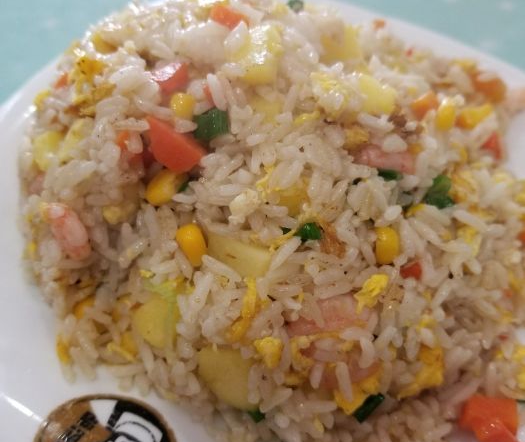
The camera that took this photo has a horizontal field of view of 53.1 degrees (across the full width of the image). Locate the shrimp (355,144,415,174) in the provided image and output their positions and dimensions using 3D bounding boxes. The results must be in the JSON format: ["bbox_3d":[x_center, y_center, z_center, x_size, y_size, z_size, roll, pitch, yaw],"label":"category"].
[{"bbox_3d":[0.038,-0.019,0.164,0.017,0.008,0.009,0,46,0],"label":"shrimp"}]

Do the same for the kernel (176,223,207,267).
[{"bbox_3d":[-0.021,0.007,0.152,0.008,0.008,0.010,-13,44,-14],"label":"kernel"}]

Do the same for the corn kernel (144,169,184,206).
[{"bbox_3d":[-0.029,-0.010,0.156,0.009,0.006,0.007,-31,54,-27],"label":"corn kernel"}]

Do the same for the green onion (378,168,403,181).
[{"bbox_3d":[0.041,-0.015,0.167,0.008,0.004,0.005,0,42,0],"label":"green onion"}]

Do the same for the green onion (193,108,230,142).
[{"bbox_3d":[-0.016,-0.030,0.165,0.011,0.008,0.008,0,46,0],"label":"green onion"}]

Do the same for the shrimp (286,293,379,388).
[{"bbox_3d":[0.020,0.033,0.147,0.025,0.014,0.022,-8,43,-8],"label":"shrimp"}]

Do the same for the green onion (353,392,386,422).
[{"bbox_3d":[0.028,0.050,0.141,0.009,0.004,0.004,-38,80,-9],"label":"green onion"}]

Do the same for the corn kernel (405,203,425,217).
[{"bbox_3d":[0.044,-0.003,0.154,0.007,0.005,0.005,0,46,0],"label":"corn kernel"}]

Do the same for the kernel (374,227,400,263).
[{"bbox_3d":[0.037,0.007,0.155,0.007,0.007,0.009,-2,42,-2],"label":"kernel"}]

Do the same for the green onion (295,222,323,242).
[{"bbox_3d":[0.014,0.003,0.155,0.008,0.005,0.006,0,42,0],"label":"green onion"}]

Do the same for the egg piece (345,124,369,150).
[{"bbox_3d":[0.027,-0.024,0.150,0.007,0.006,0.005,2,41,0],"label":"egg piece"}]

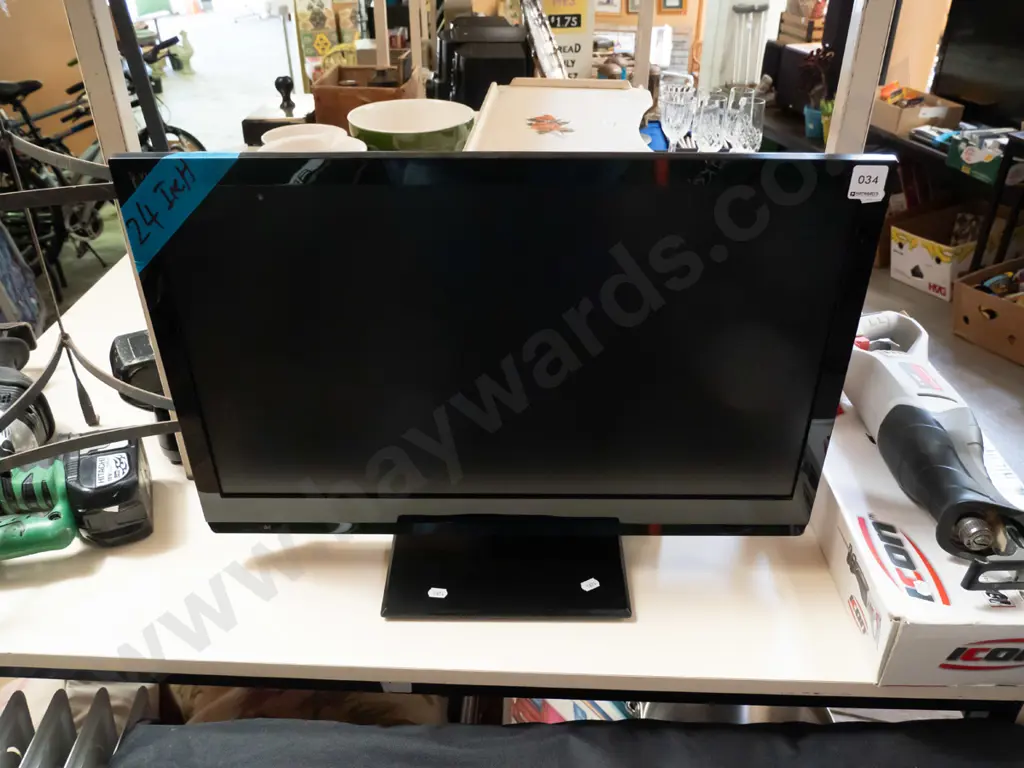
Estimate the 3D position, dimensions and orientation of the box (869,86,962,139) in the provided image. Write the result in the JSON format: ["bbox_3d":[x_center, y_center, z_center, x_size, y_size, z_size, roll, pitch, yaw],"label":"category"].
[{"bbox_3d":[1.769,-1.253,3.787,0.288,0.114,0.438,-6,31,-9],"label":"box"}]

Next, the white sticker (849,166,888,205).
[{"bbox_3d":[0.260,-0.145,0.604,0.026,0.029,0.001,0,32,1],"label":"white sticker"}]

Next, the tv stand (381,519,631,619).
[{"bbox_3d":[-0.004,0.147,0.810,0.228,0.055,0.165,0,32,1],"label":"tv stand"}]

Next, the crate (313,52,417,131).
[{"bbox_3d":[-0.357,-0.708,2.095,0.210,0.134,0.251,2,32,3],"label":"crate"}]

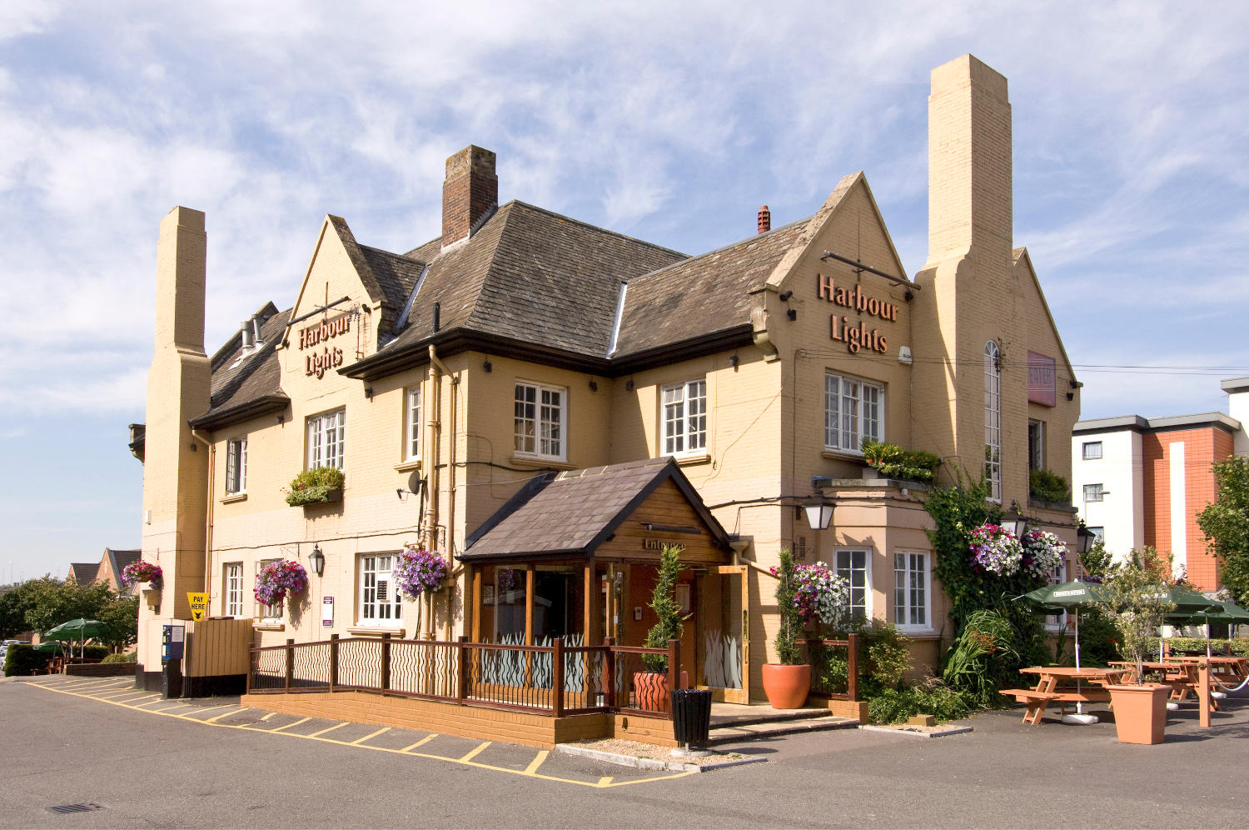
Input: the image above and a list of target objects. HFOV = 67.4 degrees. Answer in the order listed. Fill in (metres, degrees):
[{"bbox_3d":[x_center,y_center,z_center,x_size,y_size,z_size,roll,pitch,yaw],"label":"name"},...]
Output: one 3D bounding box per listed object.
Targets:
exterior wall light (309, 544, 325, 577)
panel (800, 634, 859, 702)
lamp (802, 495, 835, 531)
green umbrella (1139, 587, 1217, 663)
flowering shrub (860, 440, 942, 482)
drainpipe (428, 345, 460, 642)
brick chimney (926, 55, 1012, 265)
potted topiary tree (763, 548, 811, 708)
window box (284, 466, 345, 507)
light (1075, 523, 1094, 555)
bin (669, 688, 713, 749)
[{"bbox_3d":[-5.783,2.735,17.600,0.380,0.600,0.300,8,-11,-42],"label":"exterior wall light"},{"bbox_3d":[3.175,3.944,14.600,0.130,1.050,1.100,8,-11,-42],"label":"panel"},{"bbox_3d":[2.926,1.481,14.100,0.370,0.550,0.380,7,-9,-42],"label":"lamp"},{"bbox_3d":[9.797,4.176,17.000,1.850,2.220,1.850,8,-11,-44],"label":"green umbrella"},{"bbox_3d":[4.613,0.781,15.600,1.550,0.620,0.620,8,-11,-44],"label":"flowering shrub"},{"bbox_3d":[-2.910,1.408,15.100,0.250,5.200,0.620,7,-9,-41],"label":"drainpipe"},{"bbox_3d":[5.990,-4.388,16.300,1.250,3.300,0.780,7,-9,-42],"label":"brick chimney"},{"bbox_3d":[2.397,3.145,13.800,0.720,2.300,0.720,0,-8,0],"label":"potted topiary tree"},{"bbox_3d":[-5.862,1.357,17.700,0.500,0.620,1.150,8,-11,-42],"label":"window box"},{"bbox_3d":[9.285,2.464,18.900,0.470,0.660,0.500,8,-11,-44],"label":"light"},{"bbox_3d":[0.747,3.375,10.400,0.450,0.700,0.450,0,-7,0],"label":"bin"}]

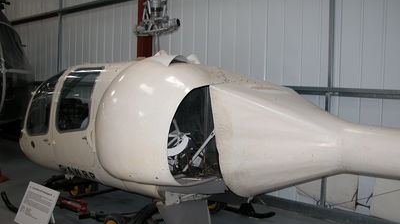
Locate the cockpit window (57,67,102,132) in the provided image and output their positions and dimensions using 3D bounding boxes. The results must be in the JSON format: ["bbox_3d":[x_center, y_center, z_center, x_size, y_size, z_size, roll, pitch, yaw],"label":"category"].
[{"bbox_3d":[-1.242,-0.127,4.159,0.600,0.670,0.150,5,-4,42],"label":"cockpit window"}]

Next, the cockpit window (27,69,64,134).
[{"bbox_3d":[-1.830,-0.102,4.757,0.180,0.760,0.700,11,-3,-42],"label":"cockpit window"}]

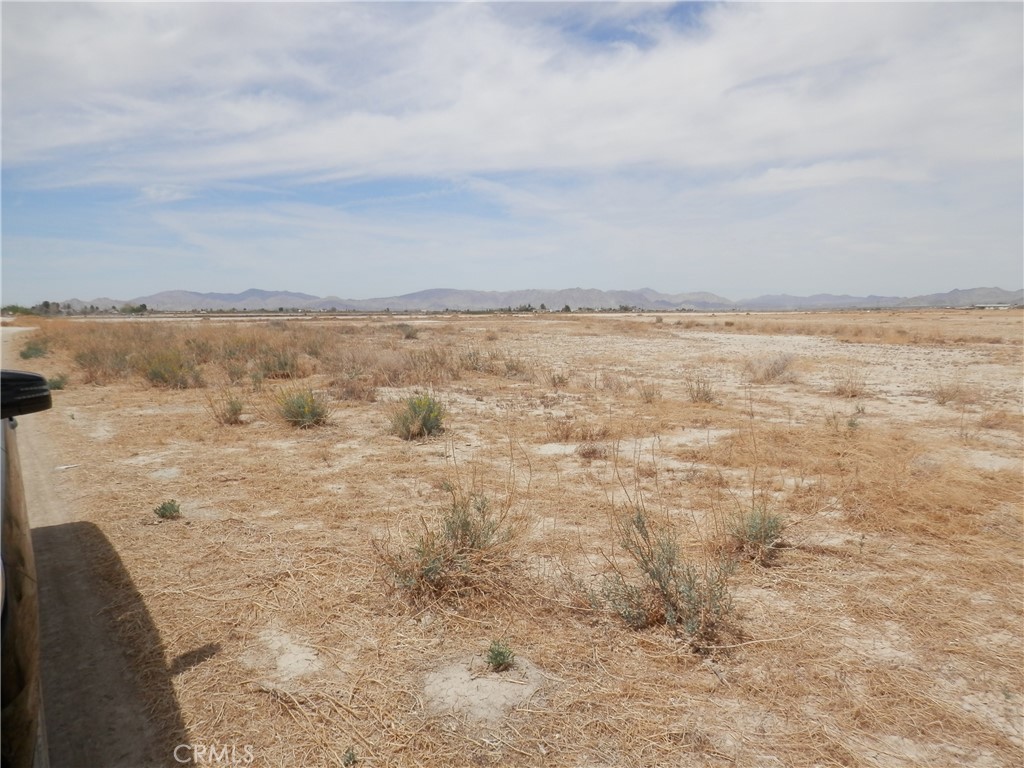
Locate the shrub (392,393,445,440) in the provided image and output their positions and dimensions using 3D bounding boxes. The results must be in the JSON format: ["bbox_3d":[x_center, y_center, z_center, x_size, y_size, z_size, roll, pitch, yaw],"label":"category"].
[{"bbox_3d":[-1.159,0.362,9.039,0.644,0.507,0.548,-1,6,-7],"label":"shrub"}]

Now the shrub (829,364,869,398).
[{"bbox_3d":[5.956,-0.062,13.024,0.594,0.545,0.505,2,6,25],"label":"shrub"}]

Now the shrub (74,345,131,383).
[{"bbox_3d":[-8.947,-0.459,16.114,1.051,0.779,0.893,-3,6,-29],"label":"shrub"}]

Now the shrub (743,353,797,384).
[{"bbox_3d":[5.407,-0.343,15.500,1.111,0.635,1.000,0,6,0],"label":"shrub"}]

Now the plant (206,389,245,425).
[{"bbox_3d":[-3.894,0.295,10.026,0.469,0.456,0.398,-2,6,-21],"label":"plant"}]

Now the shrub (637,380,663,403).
[{"bbox_3d":[2.271,0.124,12.198,0.406,0.349,0.345,1,6,11],"label":"shrub"}]

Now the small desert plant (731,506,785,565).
[{"bbox_3d":[1.496,0.902,4.490,0.322,0.322,0.290,0,6,0],"label":"small desert plant"}]

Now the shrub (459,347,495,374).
[{"bbox_3d":[-0.864,-0.582,17.961,0.858,0.656,0.773,0,6,0],"label":"shrub"}]

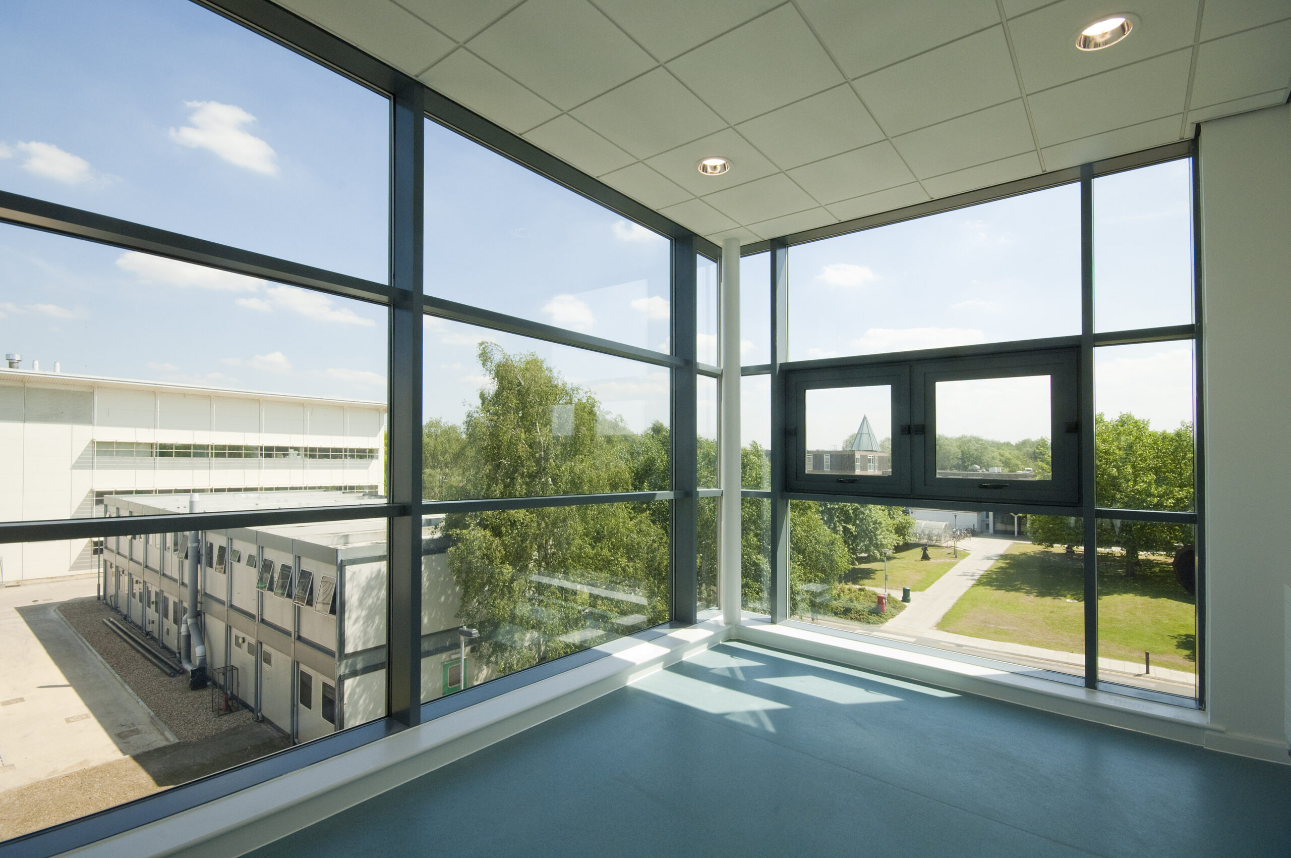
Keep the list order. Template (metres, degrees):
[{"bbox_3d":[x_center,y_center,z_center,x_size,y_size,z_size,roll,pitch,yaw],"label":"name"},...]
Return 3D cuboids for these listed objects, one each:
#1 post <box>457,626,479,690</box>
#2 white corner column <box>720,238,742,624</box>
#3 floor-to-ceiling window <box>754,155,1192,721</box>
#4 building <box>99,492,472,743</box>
[{"bbox_3d":[-5.007,7.650,15.969,0.650,4.150,0.400,-1,-3,39],"label":"post"},{"bbox_3d":[0.676,0.032,4.500,0.155,2.990,0.155,1,-2,0],"label":"white corner column"},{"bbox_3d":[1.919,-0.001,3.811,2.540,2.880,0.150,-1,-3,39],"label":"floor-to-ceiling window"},{"bbox_3d":[-16.573,6.955,29.672,28.705,6.272,12.000,-1,-3,37],"label":"building"}]

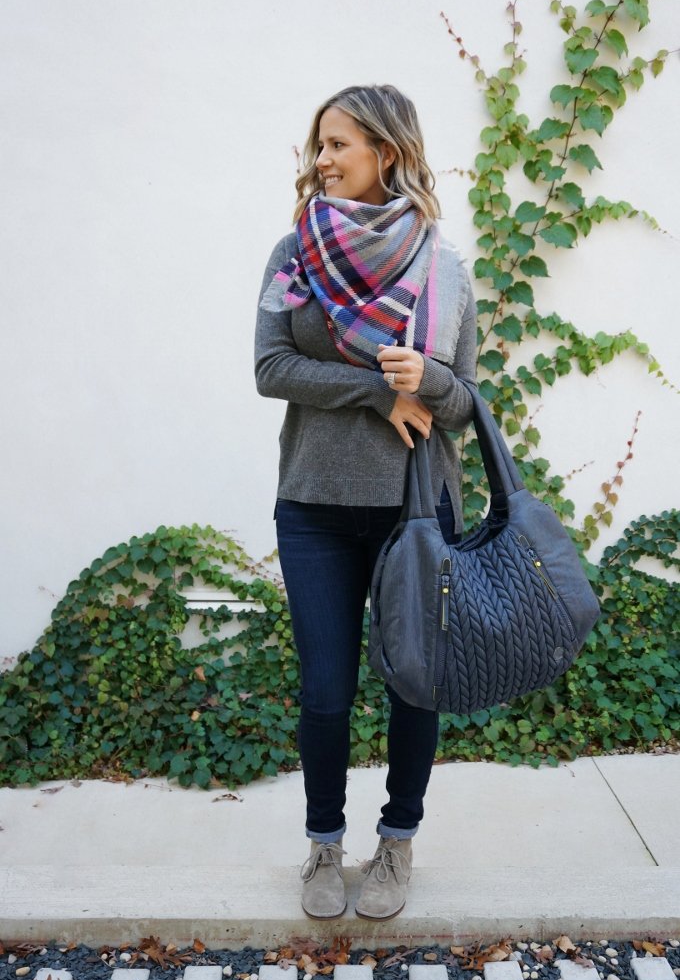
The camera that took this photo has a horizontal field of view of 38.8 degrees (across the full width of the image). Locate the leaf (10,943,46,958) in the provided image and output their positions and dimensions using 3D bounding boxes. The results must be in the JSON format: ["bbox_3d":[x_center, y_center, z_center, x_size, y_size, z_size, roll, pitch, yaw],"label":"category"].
[{"bbox_3d":[-0.645,0.950,1.992,0.074,0.020,0.036,0,9,0],"label":"leaf"}]

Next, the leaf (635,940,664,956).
[{"bbox_3d":[0.637,0.945,1.989,0.062,0.020,0.040,0,7,0],"label":"leaf"}]

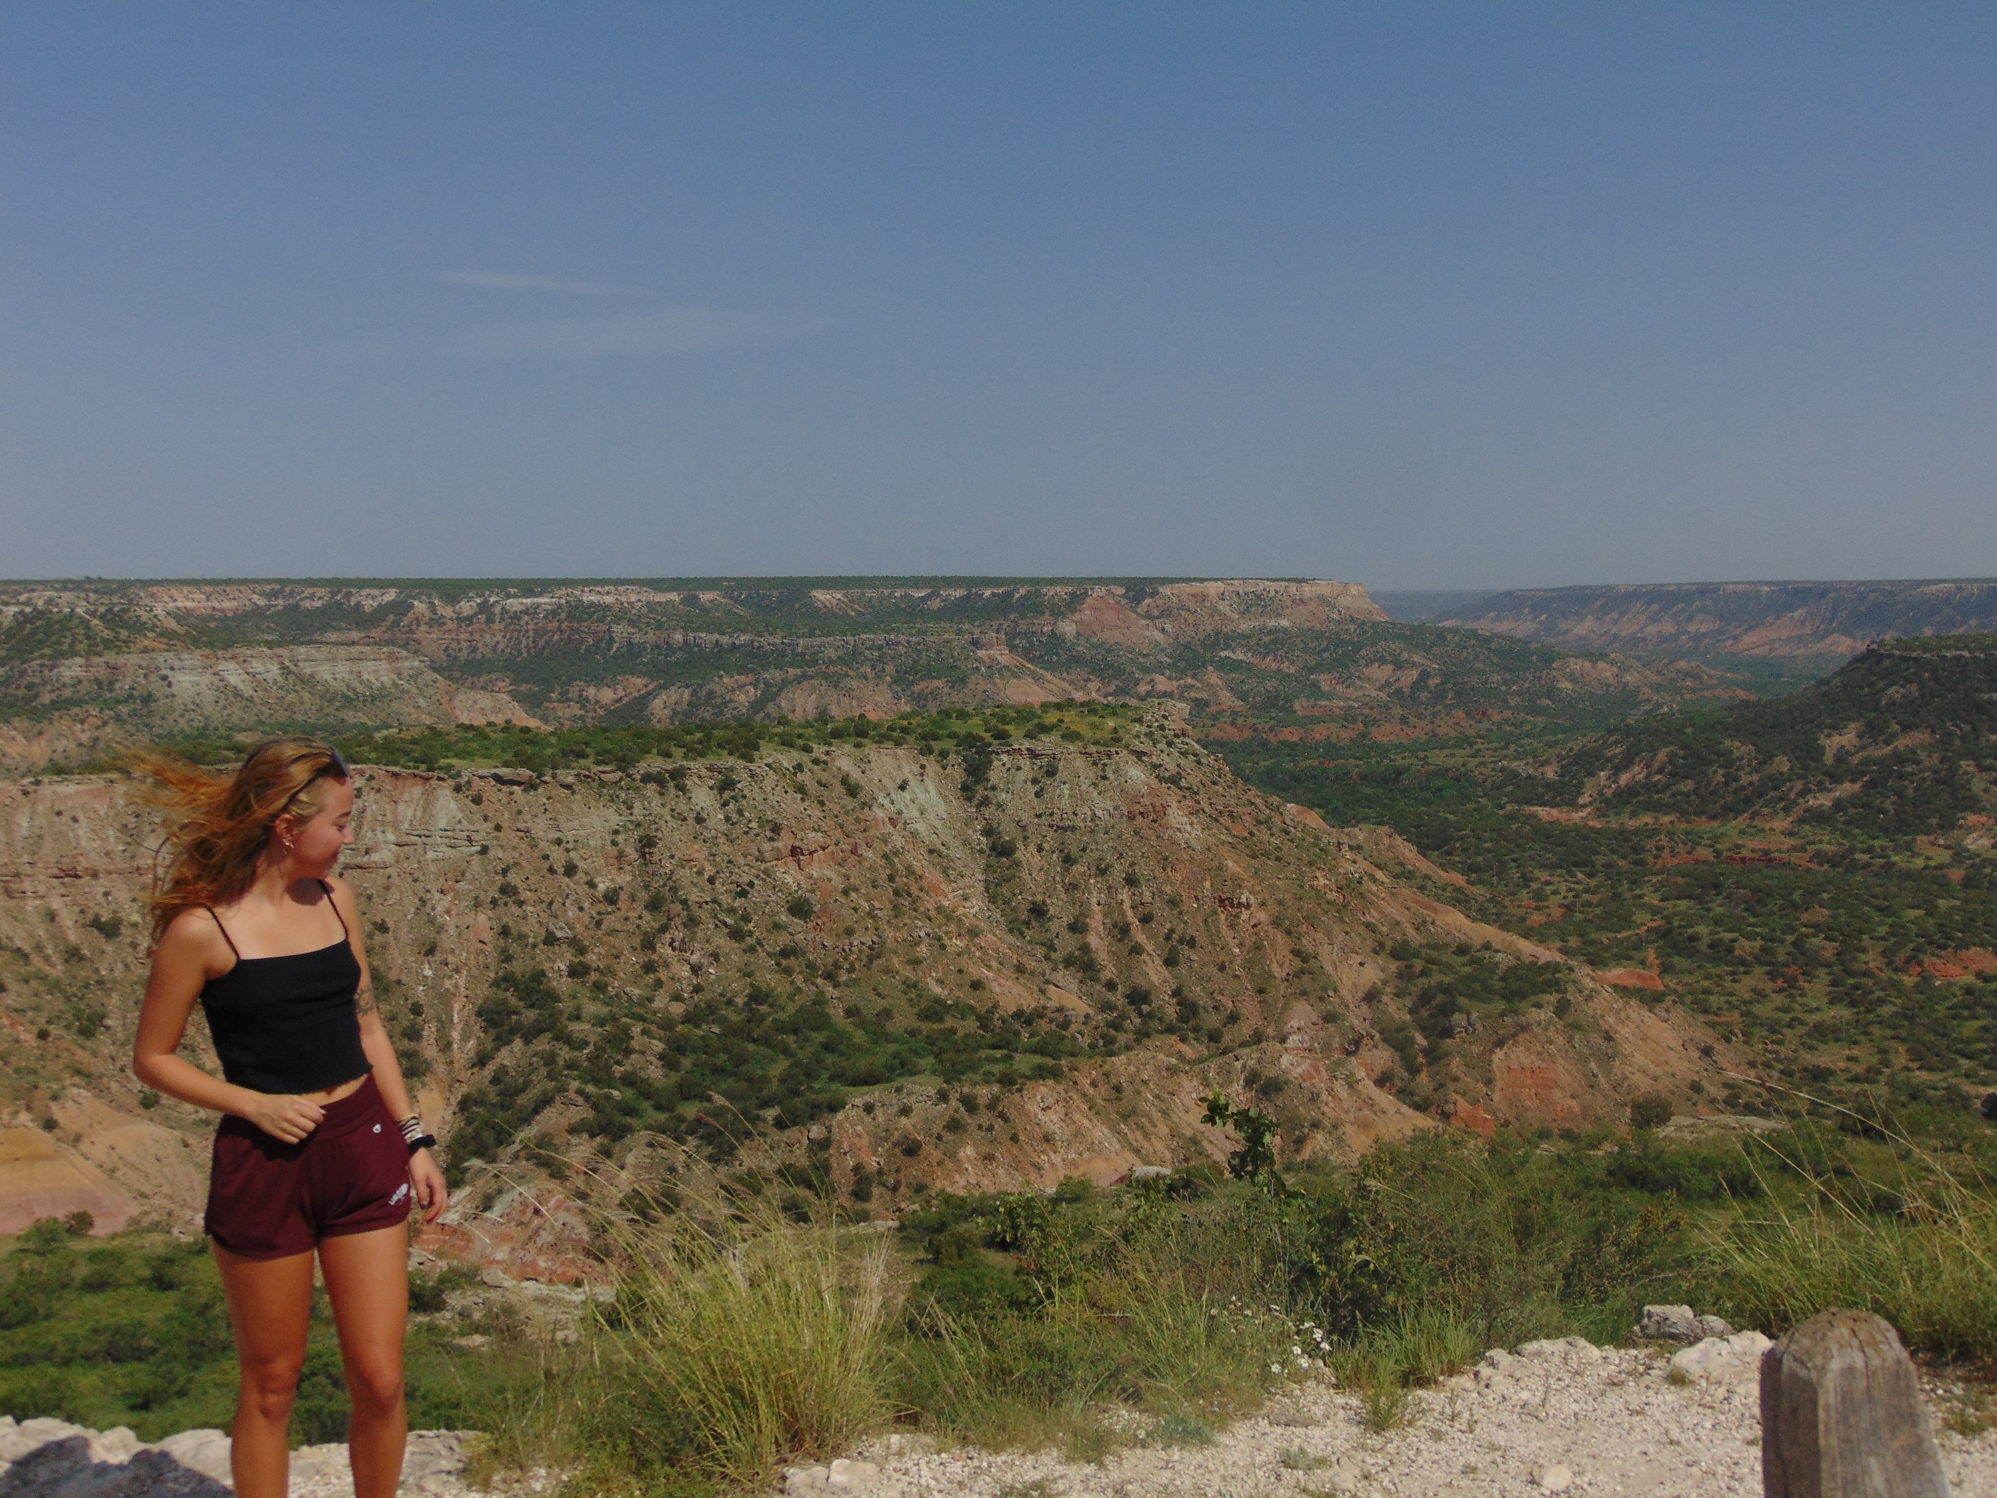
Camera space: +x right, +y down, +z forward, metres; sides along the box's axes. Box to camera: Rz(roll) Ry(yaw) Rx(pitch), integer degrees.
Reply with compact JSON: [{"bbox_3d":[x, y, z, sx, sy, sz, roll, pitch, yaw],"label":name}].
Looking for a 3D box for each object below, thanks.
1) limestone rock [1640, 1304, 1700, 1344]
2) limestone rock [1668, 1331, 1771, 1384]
[{"bbox_3d":[1.691,1.445,6.100,0.148,0.085,0.120,1,4,11],"label":"limestone rock"},{"bbox_3d":[1.731,1.453,5.800,0.245,0.110,0.170,1,4,11],"label":"limestone rock"}]

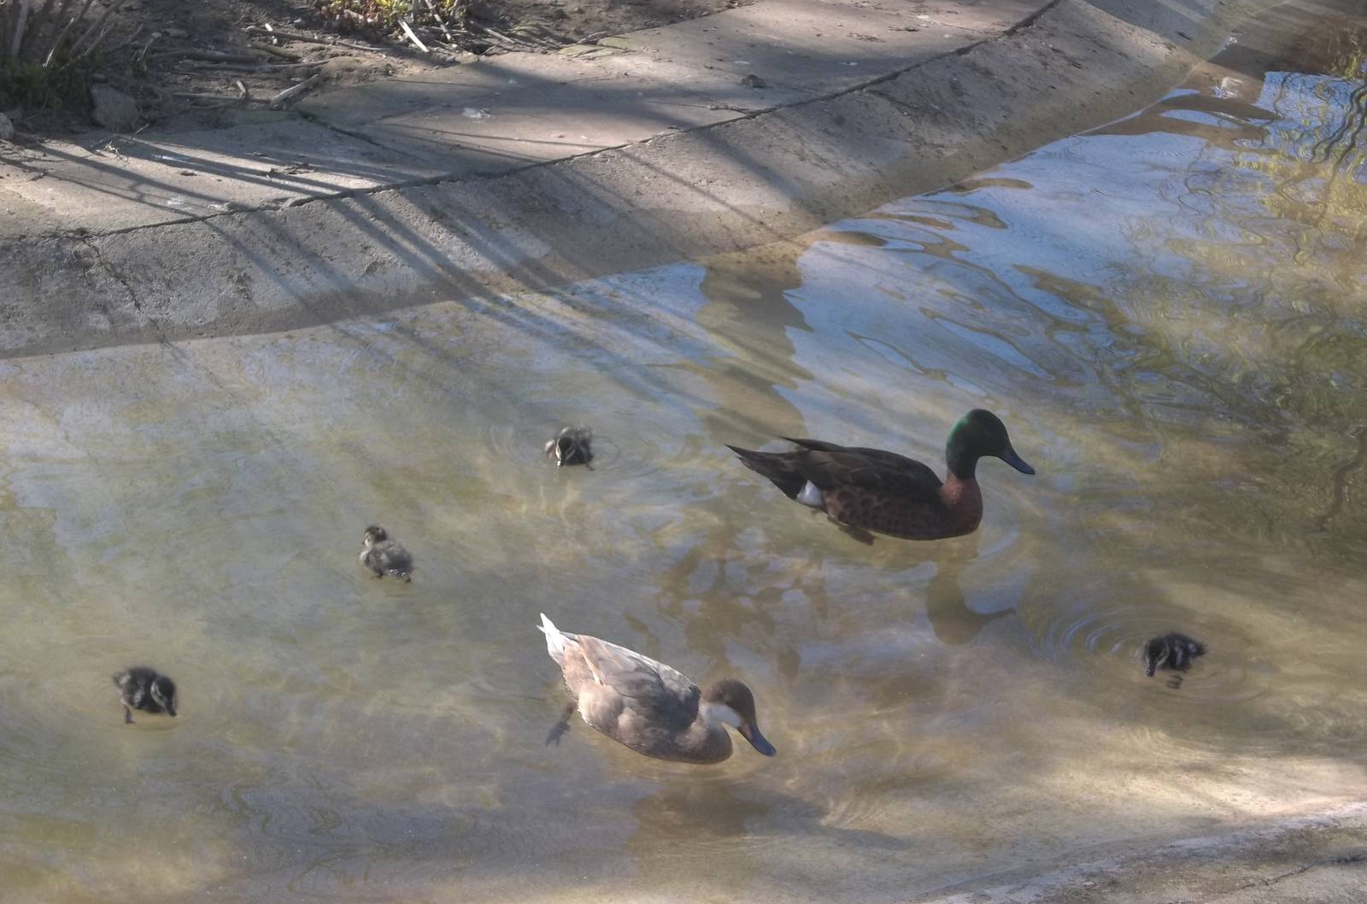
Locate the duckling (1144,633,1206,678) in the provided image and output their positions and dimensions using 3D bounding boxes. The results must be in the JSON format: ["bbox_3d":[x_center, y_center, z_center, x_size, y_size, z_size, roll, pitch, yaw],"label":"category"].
[{"bbox_3d":[0.565,0.233,3.890,0.080,0.047,0.052,-10,28,-29],"label":"duckling"}]

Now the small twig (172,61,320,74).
[{"bbox_3d":[-0.665,-0.587,5.173,0.216,0.013,0.016,-3,25,-17],"label":"small twig"}]

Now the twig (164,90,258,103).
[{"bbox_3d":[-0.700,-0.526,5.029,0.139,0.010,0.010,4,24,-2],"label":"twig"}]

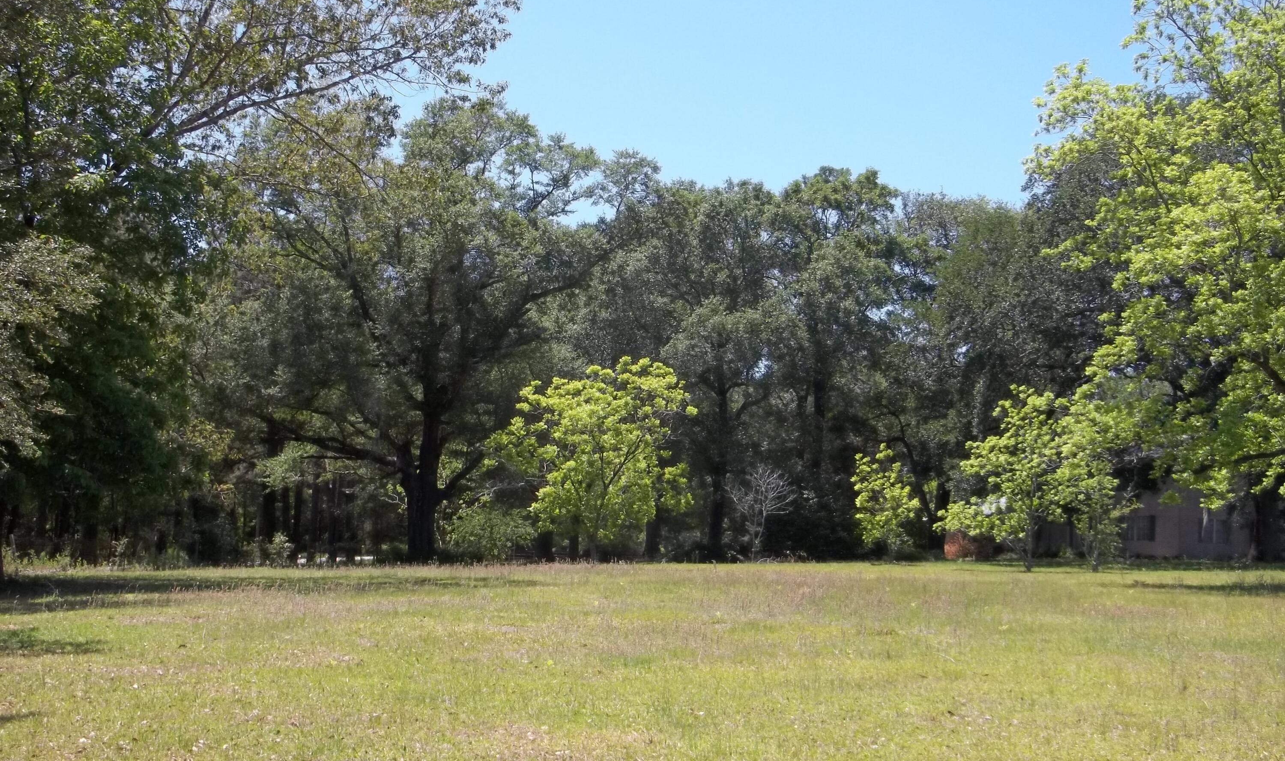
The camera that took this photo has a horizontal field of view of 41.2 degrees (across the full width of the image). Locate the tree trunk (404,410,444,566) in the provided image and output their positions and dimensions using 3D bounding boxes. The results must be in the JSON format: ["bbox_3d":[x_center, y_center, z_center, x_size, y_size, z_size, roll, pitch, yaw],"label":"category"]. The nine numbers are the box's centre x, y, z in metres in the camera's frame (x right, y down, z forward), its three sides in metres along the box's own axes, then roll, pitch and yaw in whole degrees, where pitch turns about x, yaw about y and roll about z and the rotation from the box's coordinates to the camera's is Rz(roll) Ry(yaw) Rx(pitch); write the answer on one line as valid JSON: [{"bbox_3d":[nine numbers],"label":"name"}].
[{"bbox_3d":[-8.420,4.171,66.000,1.500,5.850,1.350,0,-5,0],"label":"tree trunk"}]

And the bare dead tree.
[{"bbox_3d":[4.548,5.025,65.000,2.560,3.610,2.200,0,-5,0],"label":"bare dead tree"}]

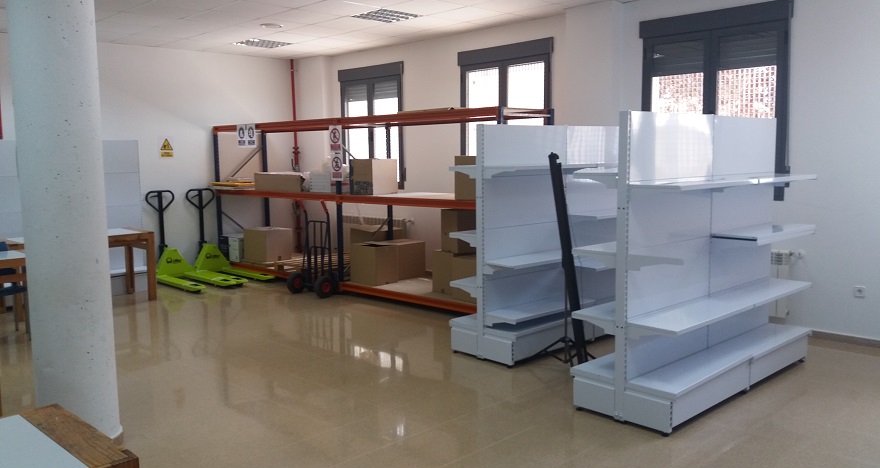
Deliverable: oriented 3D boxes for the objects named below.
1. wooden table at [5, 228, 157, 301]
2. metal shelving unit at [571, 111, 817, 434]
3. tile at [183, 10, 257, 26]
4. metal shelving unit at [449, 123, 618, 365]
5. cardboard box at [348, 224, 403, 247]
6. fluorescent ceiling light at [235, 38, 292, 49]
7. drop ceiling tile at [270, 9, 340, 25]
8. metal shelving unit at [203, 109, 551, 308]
[{"bbox_3d":[-3.936,0.405,7.754,1.400,0.765,0.710,-7,9,-44],"label":"wooden table"},{"bbox_3d":[1.790,0.123,4.799,2.030,1.823,0.720,-7,9,-43],"label":"metal shelving unit"},{"bbox_3d":[-2.269,-2.240,7.373,0.600,0.020,0.600,-7,9,-44],"label":"tile"},{"bbox_3d":[1.048,-0.014,6.075,2.030,1.800,0.690,-7,9,-42],"label":"metal shelving unit"},{"bbox_3d":[-0.791,0.193,9.011,0.440,0.508,0.475,-7,9,-44],"label":"cardboard box"},{"bbox_3d":[-2.249,-2.449,9.063,0.600,0.060,0.600,-7,9,-44],"label":"fluorescent ceiling light"},{"bbox_3d":[-1.410,-2.257,7.374,0.600,0.025,0.600,-7,9,-44],"label":"drop ceiling tile"},{"bbox_3d":[-0.975,-0.347,8.433,4.950,2.000,0.820,5,9,42],"label":"metal shelving unit"}]

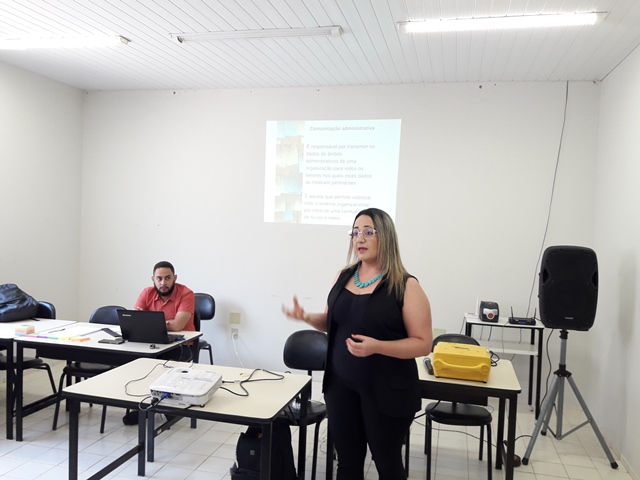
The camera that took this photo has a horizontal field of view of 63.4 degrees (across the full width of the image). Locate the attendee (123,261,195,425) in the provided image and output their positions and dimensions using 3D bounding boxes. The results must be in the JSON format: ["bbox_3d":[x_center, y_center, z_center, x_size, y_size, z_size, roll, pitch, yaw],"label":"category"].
[{"bbox_3d":[-1.257,0.813,4.278,0.550,1.250,0.720,2,2,3],"label":"attendee"}]

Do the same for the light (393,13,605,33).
[{"bbox_3d":[1.119,-1.350,3.270,1.235,0.055,0.100,2,3,15],"label":"light"}]

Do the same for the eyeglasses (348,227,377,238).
[{"bbox_3d":[0.221,-0.033,2.241,0.140,0.048,0.140,4,3,39],"label":"eyeglasses"}]

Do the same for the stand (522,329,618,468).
[{"bbox_3d":[1.760,1.093,3.755,0.650,0.930,0.630,2,3,15],"label":"stand"}]

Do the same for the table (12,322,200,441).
[{"bbox_3d":[-1.564,1.080,3.877,1.170,0.735,0.650,2,3,15],"label":"table"}]

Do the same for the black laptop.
[{"bbox_3d":[-1.218,0.614,3.806,0.370,0.230,0.310,2,3,15],"label":"black laptop"}]

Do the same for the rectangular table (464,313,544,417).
[{"bbox_3d":[1.583,1.114,4.547,0.630,0.810,0.400,2,3,15],"label":"rectangular table"}]

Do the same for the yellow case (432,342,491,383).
[{"bbox_3d":[0.872,0.745,3.189,0.315,0.155,0.290,2,3,15],"label":"yellow case"}]

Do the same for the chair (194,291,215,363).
[{"bbox_3d":[-1.290,0.974,5.048,0.460,0.860,0.540,2,3,15],"label":"chair"}]

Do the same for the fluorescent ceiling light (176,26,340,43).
[{"bbox_3d":[-0.457,-1.417,3.620,1.245,0.055,0.100,2,3,15],"label":"fluorescent ceiling light"}]

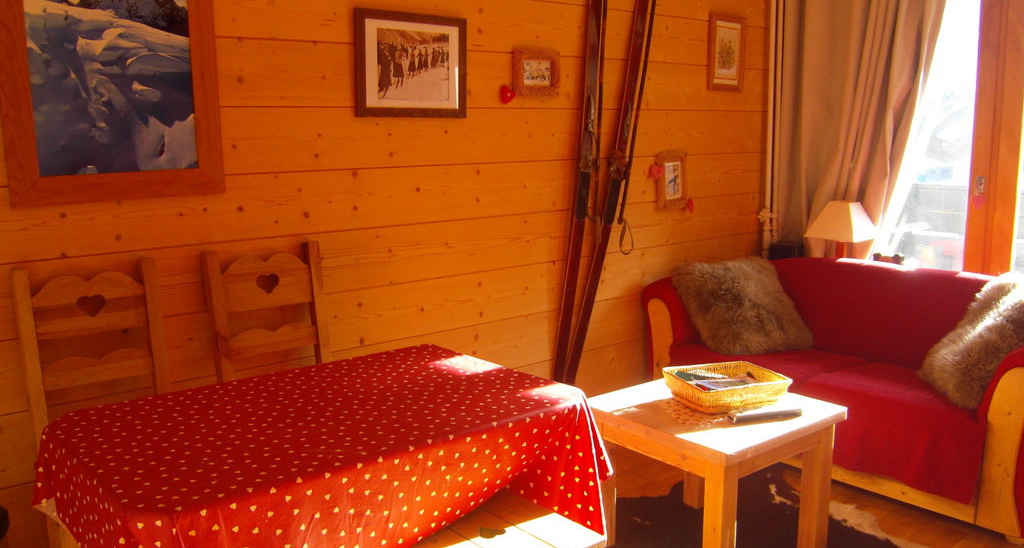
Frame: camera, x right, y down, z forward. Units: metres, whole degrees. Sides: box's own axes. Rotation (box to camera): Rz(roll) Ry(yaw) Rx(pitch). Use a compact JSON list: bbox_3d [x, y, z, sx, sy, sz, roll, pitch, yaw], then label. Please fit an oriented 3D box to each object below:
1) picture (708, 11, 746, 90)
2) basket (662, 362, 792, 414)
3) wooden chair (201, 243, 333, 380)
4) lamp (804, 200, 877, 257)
[{"bbox_3d":[0.993,-1.025,3.850,0.260,0.338,0.022,-8,11,-37],"label":"picture"},{"bbox_3d":[0.684,0.360,2.638,0.325,0.080,0.240,-5,10,-20],"label":"basket"},{"bbox_3d":[-0.639,0.428,2.484,0.400,0.995,0.440,-8,11,-37],"label":"wooden chair"},{"bbox_3d":[1.492,-0.141,3.762,0.230,0.380,0.230,-8,11,-37],"label":"lamp"}]

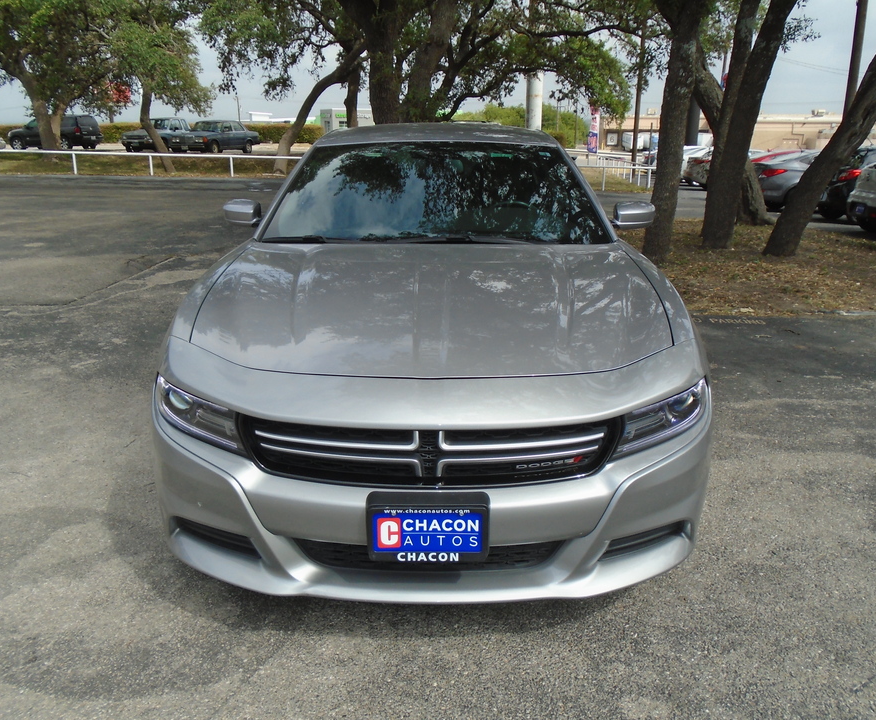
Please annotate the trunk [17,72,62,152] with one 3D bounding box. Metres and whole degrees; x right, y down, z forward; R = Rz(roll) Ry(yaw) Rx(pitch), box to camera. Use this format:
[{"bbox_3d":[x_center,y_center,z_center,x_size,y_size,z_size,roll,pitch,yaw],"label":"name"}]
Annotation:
[{"bbox_3d":[-14.737,-9.065,26.734,1.600,3.000,1.000,-9,20,-27],"label":"trunk"}]

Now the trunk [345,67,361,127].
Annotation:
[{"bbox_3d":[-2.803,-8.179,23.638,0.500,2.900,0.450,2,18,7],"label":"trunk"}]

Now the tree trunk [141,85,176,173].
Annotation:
[{"bbox_3d":[-8.269,-6.731,21.146,0.800,2.450,0.500,0,18,1],"label":"tree trunk"}]

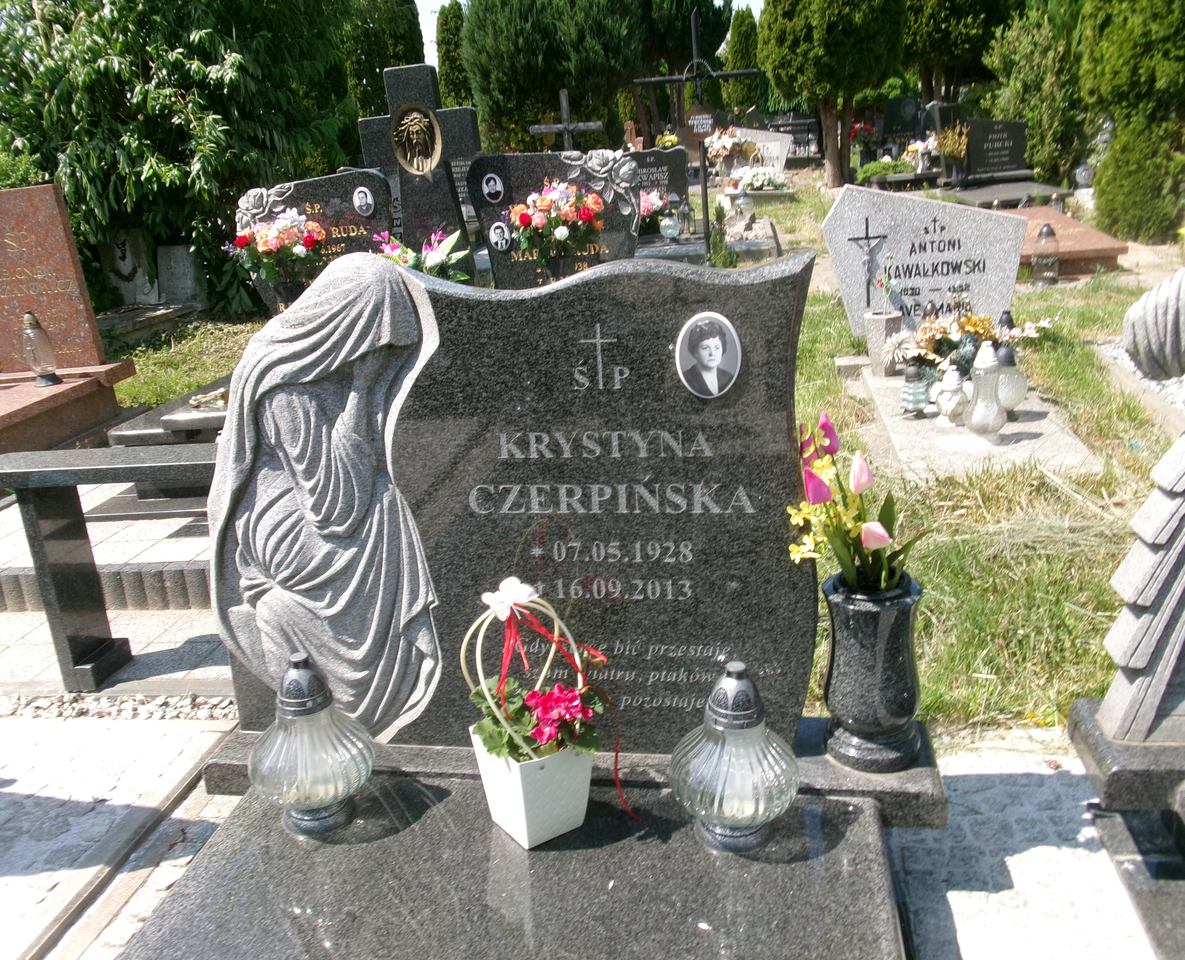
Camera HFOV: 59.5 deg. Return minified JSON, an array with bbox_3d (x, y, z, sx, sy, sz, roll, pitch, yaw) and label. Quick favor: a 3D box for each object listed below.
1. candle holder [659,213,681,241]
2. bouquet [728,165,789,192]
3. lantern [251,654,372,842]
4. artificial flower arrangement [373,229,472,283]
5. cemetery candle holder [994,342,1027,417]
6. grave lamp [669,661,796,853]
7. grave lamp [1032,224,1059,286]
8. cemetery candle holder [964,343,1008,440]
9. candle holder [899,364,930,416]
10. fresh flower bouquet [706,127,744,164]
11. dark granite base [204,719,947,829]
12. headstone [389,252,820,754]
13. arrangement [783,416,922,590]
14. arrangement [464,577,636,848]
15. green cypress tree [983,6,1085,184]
[{"bbox_3d":[0.569,-1.881,7.656,0.148,0.187,0.148,-1,18,10],"label":"candle holder"},{"bbox_3d":[2.130,-3.887,13.264,0.740,0.295,0.400,-1,18,10],"label":"bouquet"},{"bbox_3d":[-0.432,0.392,1.555,0.182,0.283,0.182,0,18,9],"label":"lantern"},{"bbox_3d":[-0.626,-0.784,3.800,0.360,0.300,0.280,0,18,9],"label":"artificial flower arrangement"},{"bbox_3d":[1.505,-0.360,3.750,0.147,0.262,0.147,0,18,9],"label":"cemetery candle holder"},{"bbox_3d":[0.199,0.388,1.470,0.182,0.283,0.182,0,18,9],"label":"grave lamp"},{"bbox_3d":[2.797,-1.391,6.400,0.165,0.360,0.165,0,18,9],"label":"grave lamp"},{"bbox_3d":[1.254,-0.287,3.272,0.127,0.305,0.127,-1,18,10],"label":"cemetery candle holder"},{"bbox_3d":[1.121,-0.316,3.602,0.103,0.175,0.103,-1,18,10],"label":"candle holder"},{"bbox_3d":[1.460,-3.715,11.500,0.430,0.400,0.360,0,18,9],"label":"fresh flower bouquet"},{"bbox_3d":[-0.044,0.467,1.741,1.188,0.056,0.216,0,18,9],"label":"dark granite base"},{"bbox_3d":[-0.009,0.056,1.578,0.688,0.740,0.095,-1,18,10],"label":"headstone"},{"bbox_3d":[0.392,0.035,1.538,0.195,0.245,0.160,0,18,9],"label":"arrangement"},{"bbox_3d":[-0.072,0.316,1.462,0.180,0.389,0.160,-13,20,-25],"label":"arrangement"},{"bbox_3d":[4.904,-4.232,11.532,1.075,1.912,1.022,-1,18,10],"label":"green cypress tree"}]

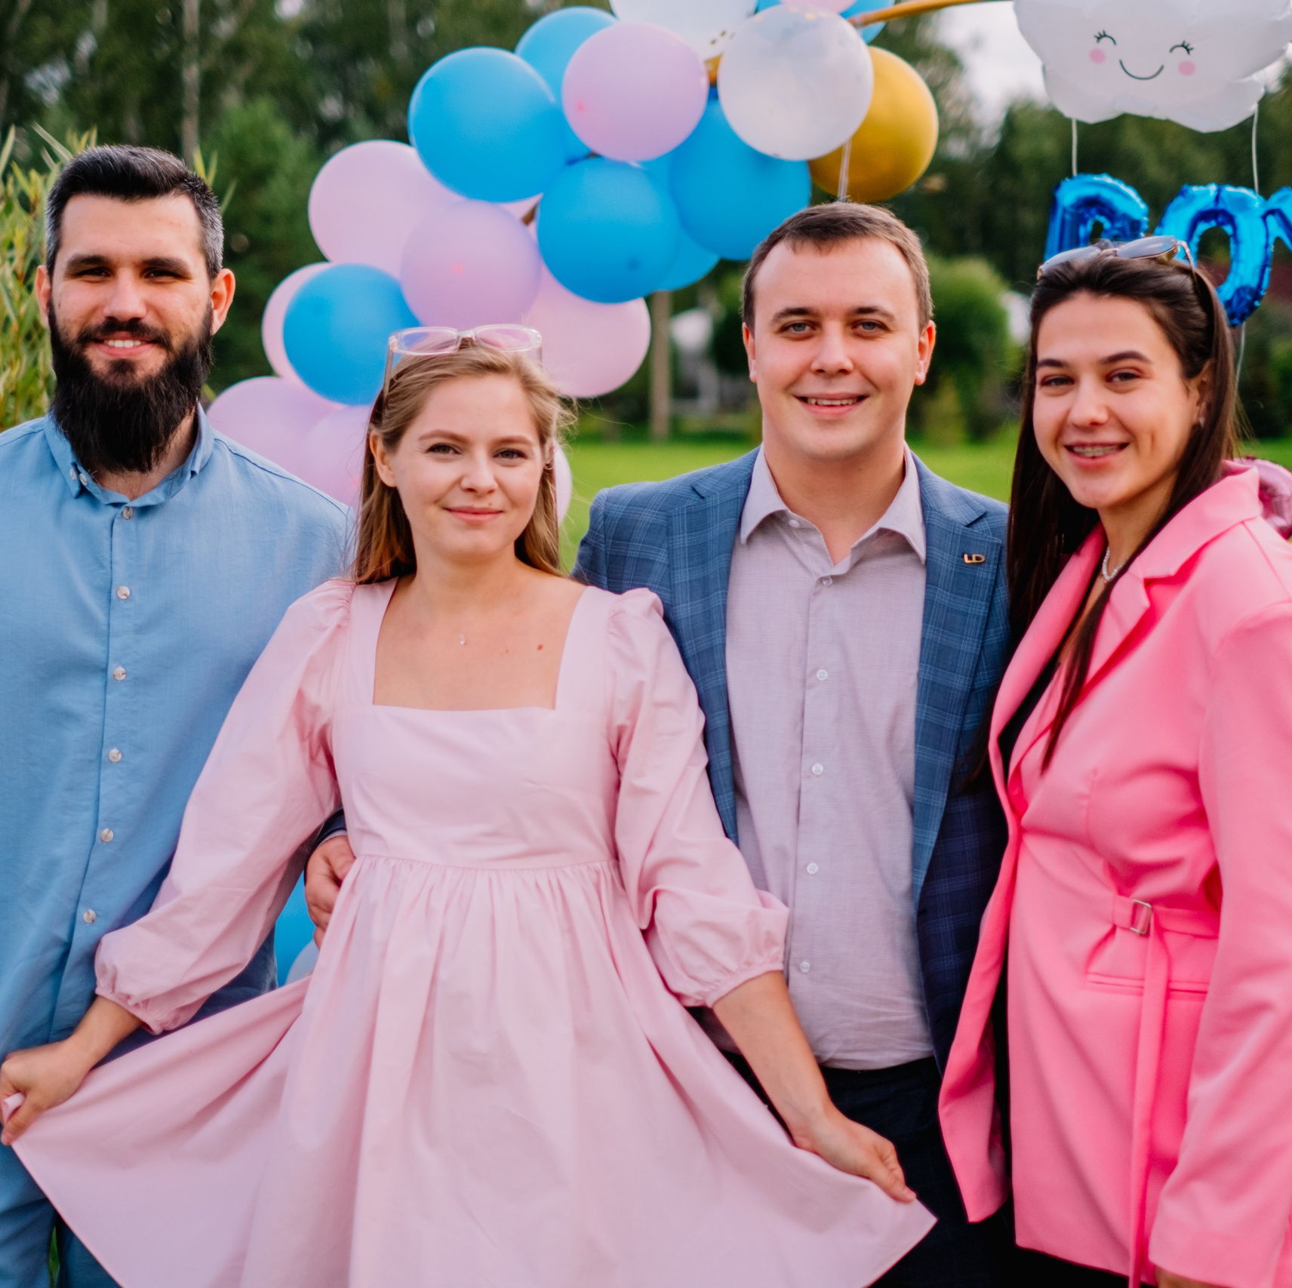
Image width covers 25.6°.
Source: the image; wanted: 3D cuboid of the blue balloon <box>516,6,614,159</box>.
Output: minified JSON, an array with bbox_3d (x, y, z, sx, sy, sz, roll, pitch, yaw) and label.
[{"bbox_3d":[-0.095,-0.830,4.200,0.216,0.221,0.218,0,5,0],"label":"blue balloon"}]

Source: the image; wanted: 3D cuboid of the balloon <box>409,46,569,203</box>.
[{"bbox_3d":[-0.225,-0.748,4.100,0.235,0.224,0.244,0,5,0],"label":"balloon"}]

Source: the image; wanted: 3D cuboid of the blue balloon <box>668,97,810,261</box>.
[{"bbox_3d":[0.136,-0.660,4.086,0.206,0.221,0.224,0,5,0],"label":"blue balloon"}]

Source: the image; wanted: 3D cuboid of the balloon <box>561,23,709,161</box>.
[{"bbox_3d":[-0.015,-0.781,4.030,0.210,0.197,0.218,0,5,0],"label":"balloon"}]

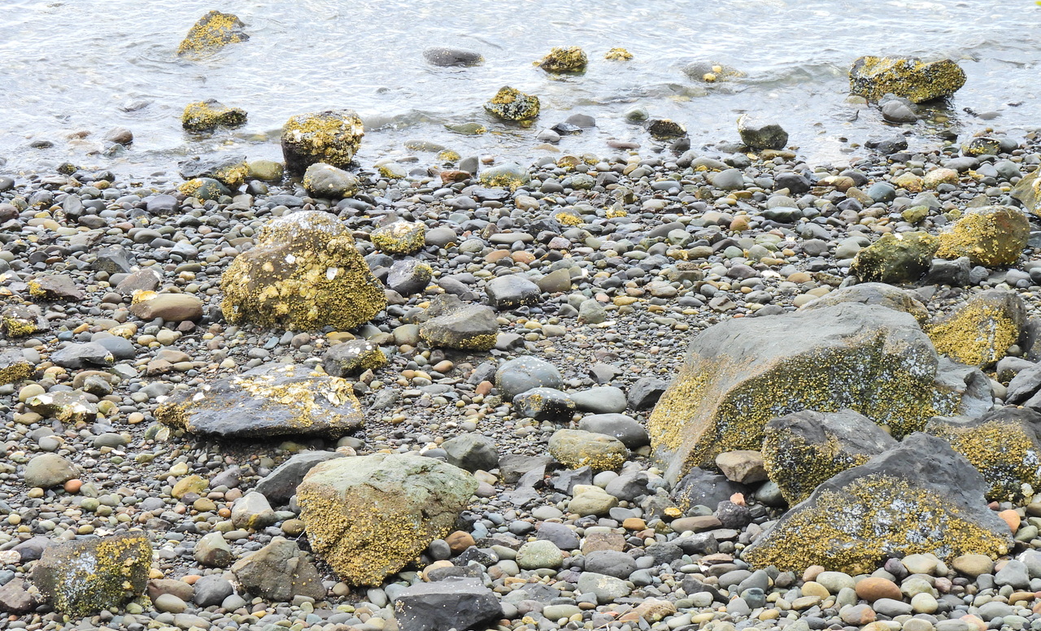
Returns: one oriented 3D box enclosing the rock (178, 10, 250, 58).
[{"bbox_3d":[-1.350,-1.222,22.422,0.307,0.213,0.245,0,18,0],"label":"rock"}]

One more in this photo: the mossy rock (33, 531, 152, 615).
[{"bbox_3d":[-1.221,0.737,14.581,0.339,0.209,0.237,0,15,0],"label":"mossy rock"}]

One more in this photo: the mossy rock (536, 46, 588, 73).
[{"bbox_3d":[0.179,-1.107,22.261,0.227,0.114,0.170,0,15,0],"label":"mossy rock"}]

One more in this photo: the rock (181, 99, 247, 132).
[{"bbox_3d":[-1.268,-0.820,21.165,0.276,0.125,0.193,0,15,0],"label":"rock"}]

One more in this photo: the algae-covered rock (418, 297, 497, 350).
[{"bbox_3d":[-0.214,0.032,17.577,0.274,0.162,0.192,0,15,0],"label":"algae-covered rock"}]

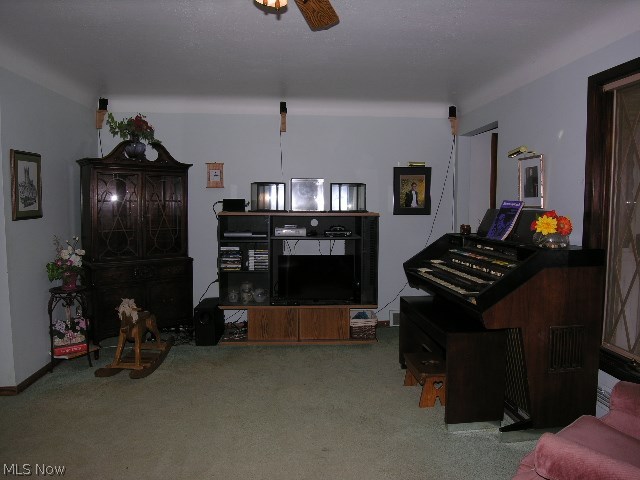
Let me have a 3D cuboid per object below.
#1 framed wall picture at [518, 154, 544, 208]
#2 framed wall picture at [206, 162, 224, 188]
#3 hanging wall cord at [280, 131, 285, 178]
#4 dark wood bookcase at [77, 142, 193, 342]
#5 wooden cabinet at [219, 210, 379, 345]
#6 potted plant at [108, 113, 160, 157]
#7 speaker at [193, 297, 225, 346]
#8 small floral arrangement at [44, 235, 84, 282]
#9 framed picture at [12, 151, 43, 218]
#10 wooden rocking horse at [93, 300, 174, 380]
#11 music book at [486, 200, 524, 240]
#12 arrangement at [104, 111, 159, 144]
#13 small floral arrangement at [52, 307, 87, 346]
[{"bbox_3d":[1.577,-0.429,3.309,0.025,0.380,0.315,0,6,-4],"label":"framed wall picture"},{"bbox_3d":[-1.109,-0.676,4.689,0.186,0.262,0.025,0,5,-5],"label":"framed wall picture"},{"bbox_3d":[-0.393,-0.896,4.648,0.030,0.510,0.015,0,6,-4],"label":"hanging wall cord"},{"bbox_3d":[-1.851,0.008,4.525,1.030,1.970,0.470,-3,7,-32],"label":"dark wood bookcase"},{"bbox_3d":[-0.218,0.363,4.540,1.570,1.280,0.460,0,6,-4],"label":"wooden cabinet"},{"bbox_3d":[-1.819,-1.004,4.327,0.490,0.450,0.340,-3,7,-32],"label":"potted plant"},{"bbox_3d":[-1.113,0.820,4.466,0.200,0.375,0.400,0,6,-4],"label":"speaker"},{"bbox_3d":[-2.085,0.157,3.668,0.280,0.375,0.260,0,5,-5],"label":"small floral arrangement"},{"bbox_3d":[-2.196,-0.406,3.341,0.030,0.505,0.370,0,5,-5],"label":"framed picture"},{"bbox_3d":[-1.573,0.763,3.838,0.320,0.600,0.780,0,5,5],"label":"wooden rocking horse"},{"bbox_3d":[1.356,-0.142,3.249,0.022,0.305,0.240,26,3,-6],"label":"music book"},{"bbox_3d":[-1.811,-1.088,4.328,0.500,0.300,0.320,-2,6,-25],"label":"arrangement"},{"bbox_3d":[-2.089,0.724,3.708,0.250,0.345,0.220,0,5,-5],"label":"small floral arrangement"}]

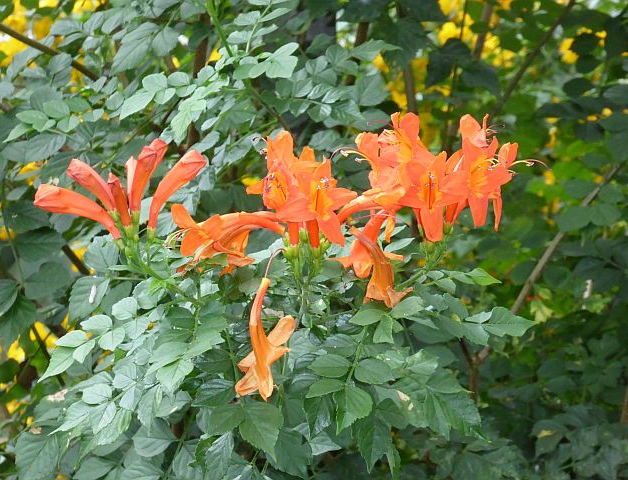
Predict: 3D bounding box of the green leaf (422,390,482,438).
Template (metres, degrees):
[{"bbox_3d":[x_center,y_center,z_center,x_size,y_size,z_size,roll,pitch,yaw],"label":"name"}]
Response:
[{"bbox_3d":[0.075,0.094,1.610,0.041,0.009,0.025,39,58,11],"label":"green leaf"}]

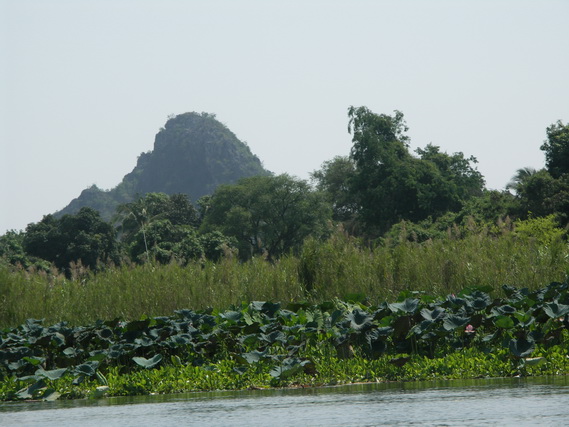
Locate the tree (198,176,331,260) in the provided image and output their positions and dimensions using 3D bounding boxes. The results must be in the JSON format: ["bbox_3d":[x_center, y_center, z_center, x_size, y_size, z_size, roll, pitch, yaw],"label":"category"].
[{"bbox_3d":[-1.095,0.730,200.000,8.029,6.204,7.500,-1,-1,0],"label":"tree"}]

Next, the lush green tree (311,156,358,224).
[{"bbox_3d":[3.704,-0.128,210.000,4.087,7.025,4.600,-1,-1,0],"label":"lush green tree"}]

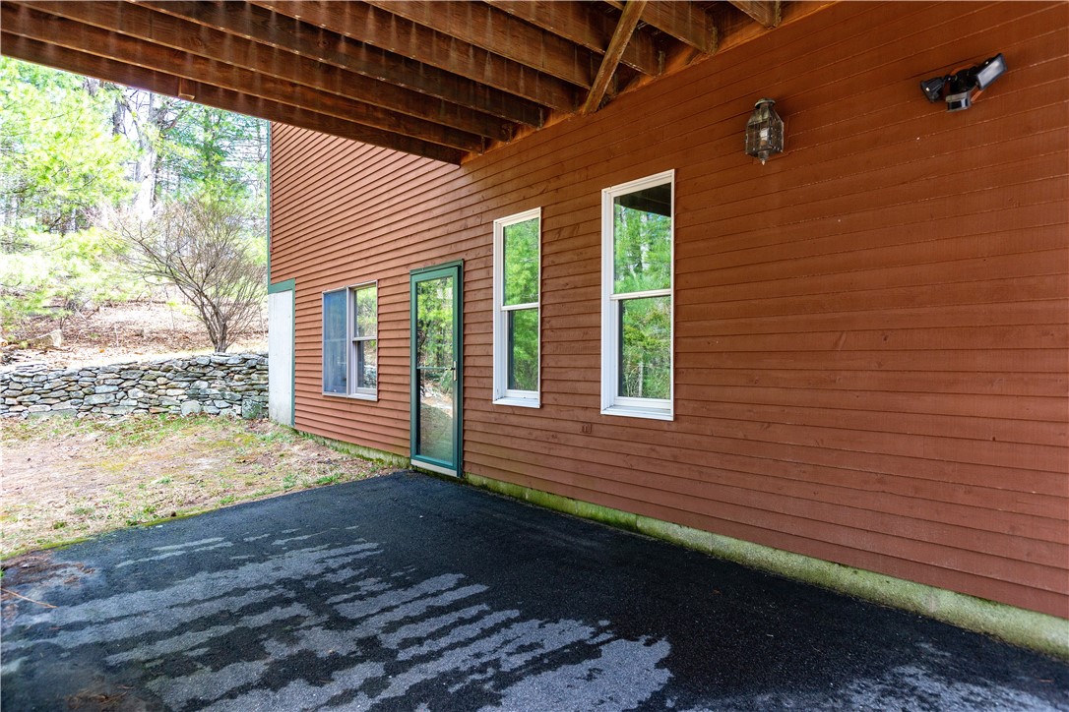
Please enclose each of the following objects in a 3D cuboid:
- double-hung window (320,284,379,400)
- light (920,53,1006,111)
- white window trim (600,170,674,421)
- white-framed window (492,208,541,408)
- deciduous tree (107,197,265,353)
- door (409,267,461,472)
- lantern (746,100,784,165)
[{"bbox_3d":[-2.345,-0.174,7.593,0.100,1.423,1.595,1,-1,-42],"label":"double-hung window"},{"bbox_3d":[1.938,-1.204,2.689,0.170,0.224,0.322,1,-1,-42],"label":"light"},{"bbox_3d":[0.739,-0.400,4.175,0.100,1.658,0.637,1,-1,-42],"label":"white window trim"},{"bbox_3d":[-0.127,-0.393,5.135,0.100,1.651,0.631,1,-1,-42],"label":"white-framed window"},{"bbox_3d":[-6.330,-1.430,10.800,2.750,2.750,2.450,0,-1,-30],"label":"deciduous tree"},{"bbox_3d":[-0.979,0.122,6.075,0.100,2.090,0.976,1,-1,-42],"label":"door"},{"bbox_3d":[1.320,-1.280,3.391,0.190,0.375,0.160,1,-1,-42],"label":"lantern"}]

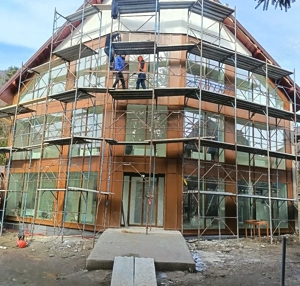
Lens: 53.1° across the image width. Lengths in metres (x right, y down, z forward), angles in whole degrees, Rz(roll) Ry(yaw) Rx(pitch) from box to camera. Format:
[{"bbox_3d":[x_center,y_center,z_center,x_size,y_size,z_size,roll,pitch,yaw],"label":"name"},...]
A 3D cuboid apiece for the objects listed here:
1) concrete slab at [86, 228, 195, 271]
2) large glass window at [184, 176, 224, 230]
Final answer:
[{"bbox_3d":[-0.249,3.654,10.647,3.100,0.270,4.216,2,-3,0],"label":"concrete slab"},{"bbox_3d":[2.556,2.777,13.940,2.369,2.355,0.120,8,-12,-26],"label":"large glass window"}]

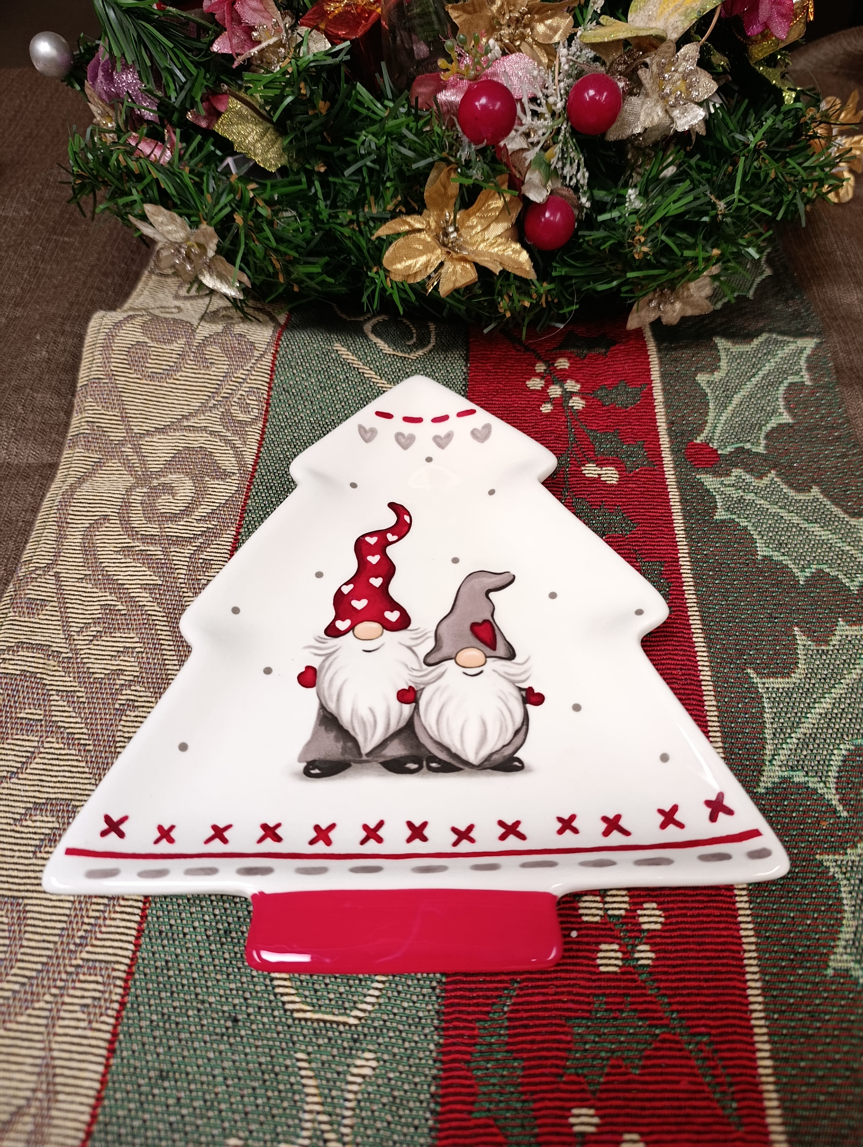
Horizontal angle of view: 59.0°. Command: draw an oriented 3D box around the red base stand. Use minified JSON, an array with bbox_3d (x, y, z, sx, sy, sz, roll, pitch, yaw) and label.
[{"bbox_3d":[-0.007,0.100,0.211,0.085,0.011,0.021,-1,56,1],"label":"red base stand"}]

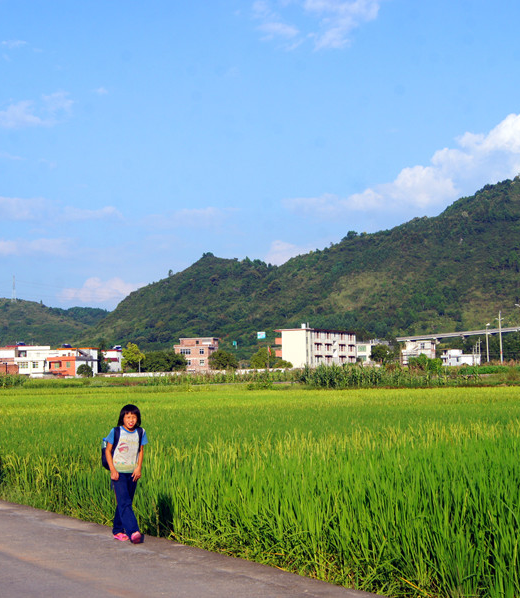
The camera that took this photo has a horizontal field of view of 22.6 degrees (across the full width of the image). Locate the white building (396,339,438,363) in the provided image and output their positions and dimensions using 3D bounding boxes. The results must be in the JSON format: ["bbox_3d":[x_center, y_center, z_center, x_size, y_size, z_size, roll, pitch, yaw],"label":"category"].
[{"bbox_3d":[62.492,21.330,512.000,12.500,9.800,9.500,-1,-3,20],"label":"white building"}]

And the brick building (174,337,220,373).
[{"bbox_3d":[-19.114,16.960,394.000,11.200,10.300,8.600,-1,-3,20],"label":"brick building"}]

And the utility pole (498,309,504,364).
[{"bbox_3d":[38.819,6.470,209.000,1.400,9.000,0.350,-1,-3,9],"label":"utility pole"}]

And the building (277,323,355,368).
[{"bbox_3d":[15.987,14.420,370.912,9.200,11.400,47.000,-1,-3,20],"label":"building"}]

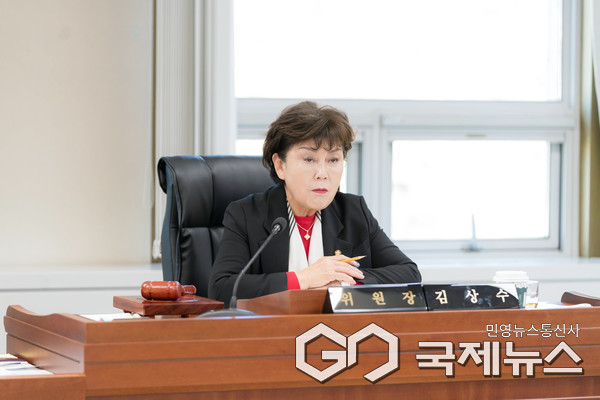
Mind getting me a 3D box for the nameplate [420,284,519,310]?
[{"bbox_3d":[0.379,0.218,5.651,0.224,0.054,0.066,-1,3,-21],"label":"nameplate"}]

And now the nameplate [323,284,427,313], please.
[{"bbox_3d":[0.168,0.220,5.570,0.224,0.054,0.066,-1,3,-21],"label":"nameplate"}]

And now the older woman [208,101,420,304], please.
[{"bbox_3d":[0.015,0.380,6.000,0.520,1.220,0.700,-1,3,-23],"label":"older woman"}]

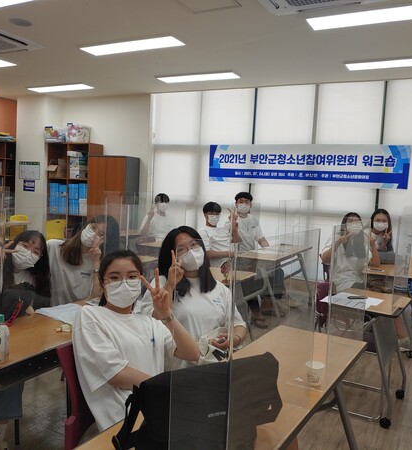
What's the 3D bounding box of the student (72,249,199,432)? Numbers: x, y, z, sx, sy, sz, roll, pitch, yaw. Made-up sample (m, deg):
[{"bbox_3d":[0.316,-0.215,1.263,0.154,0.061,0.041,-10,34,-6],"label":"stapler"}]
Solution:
[{"bbox_3d":[-0.221,0.710,1.530,0.580,1.210,0.720,-1,6,-40],"label":"student"}]

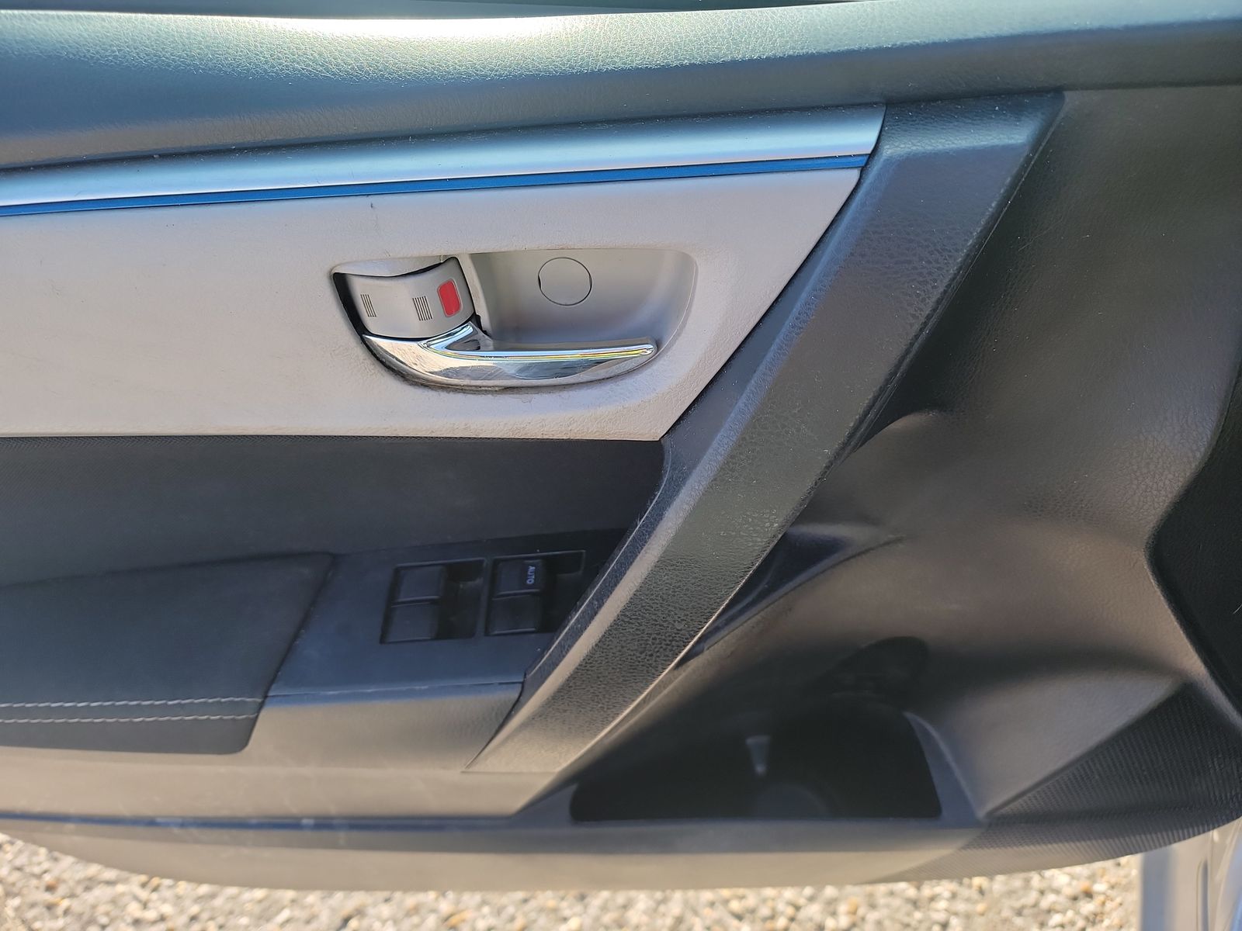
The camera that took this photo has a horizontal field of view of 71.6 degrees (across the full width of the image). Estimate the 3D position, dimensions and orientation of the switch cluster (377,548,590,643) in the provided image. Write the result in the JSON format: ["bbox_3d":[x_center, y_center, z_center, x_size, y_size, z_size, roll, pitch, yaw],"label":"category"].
[{"bbox_3d":[-0.065,0.062,0.415,0.095,0.016,0.045,-1,45,0],"label":"switch cluster"}]

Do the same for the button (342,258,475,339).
[{"bbox_3d":[-0.095,-0.075,0.388,0.052,0.032,0.018,-1,45,0],"label":"button"}]

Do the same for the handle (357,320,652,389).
[{"bbox_3d":[-0.049,-0.049,0.384,0.128,0.023,0.022,-1,45,0],"label":"handle"}]

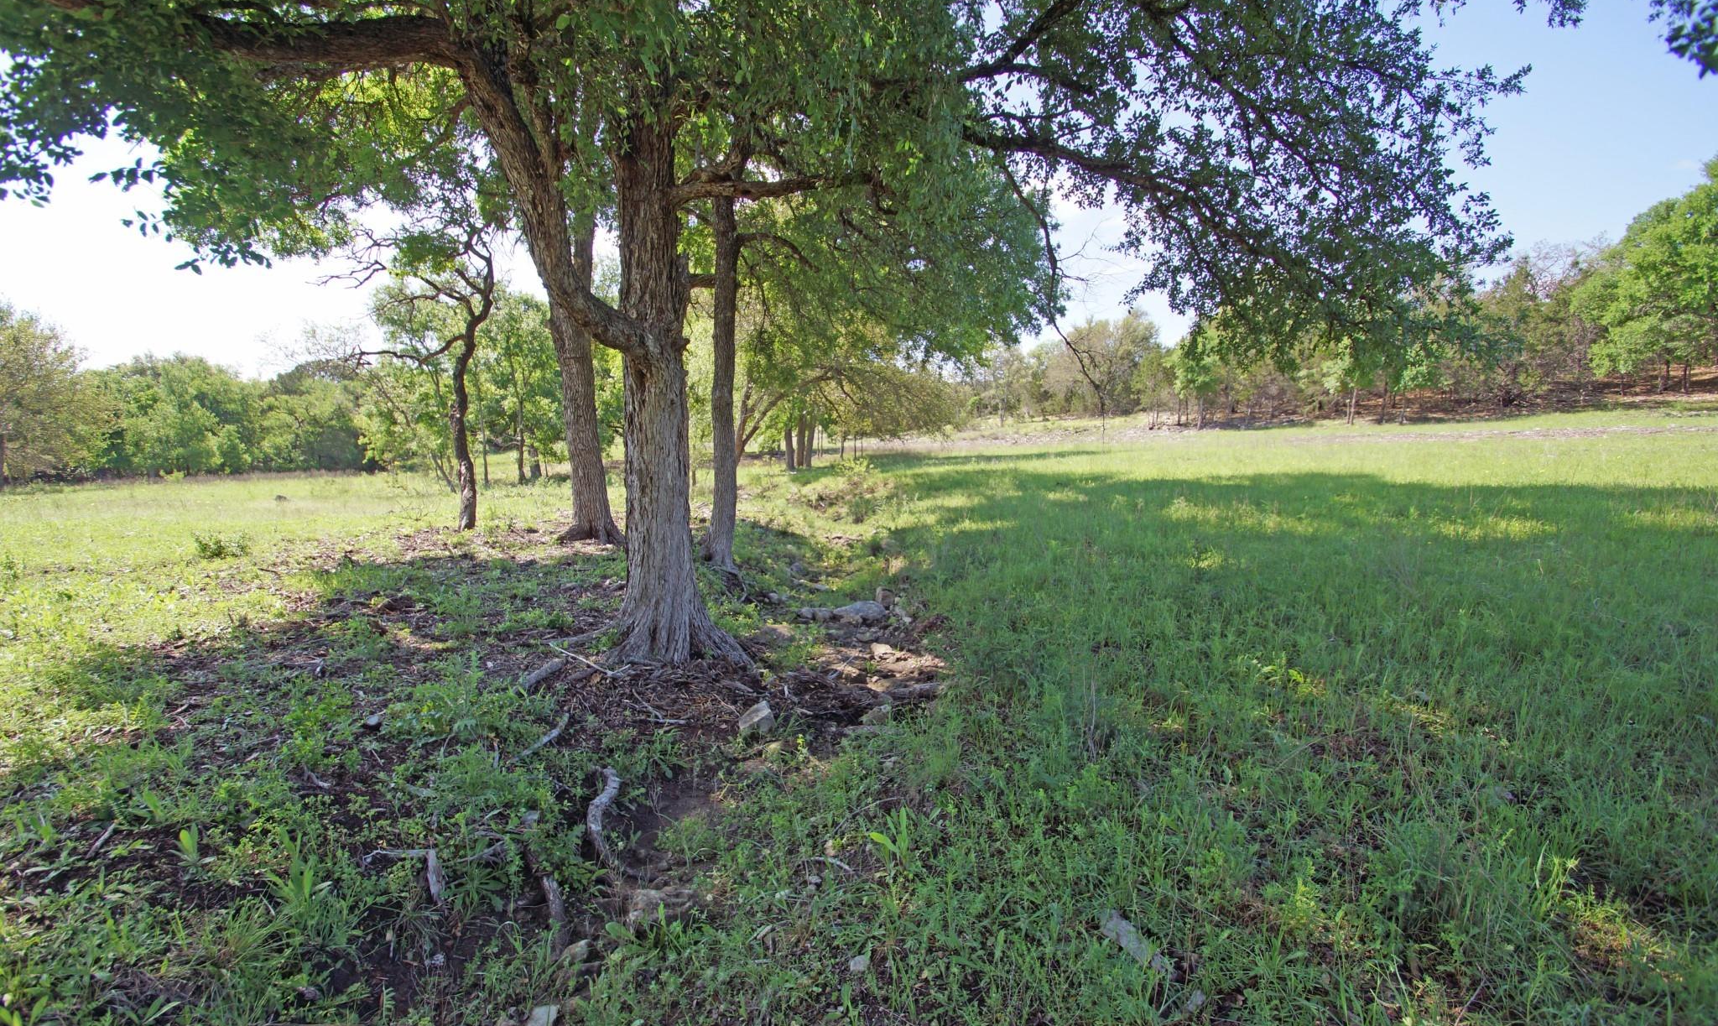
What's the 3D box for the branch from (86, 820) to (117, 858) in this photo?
[{"bbox_3d":[-3.041,1.312,2.873,0.030,0.030,0.290,-2,5,-32],"label":"branch"}]

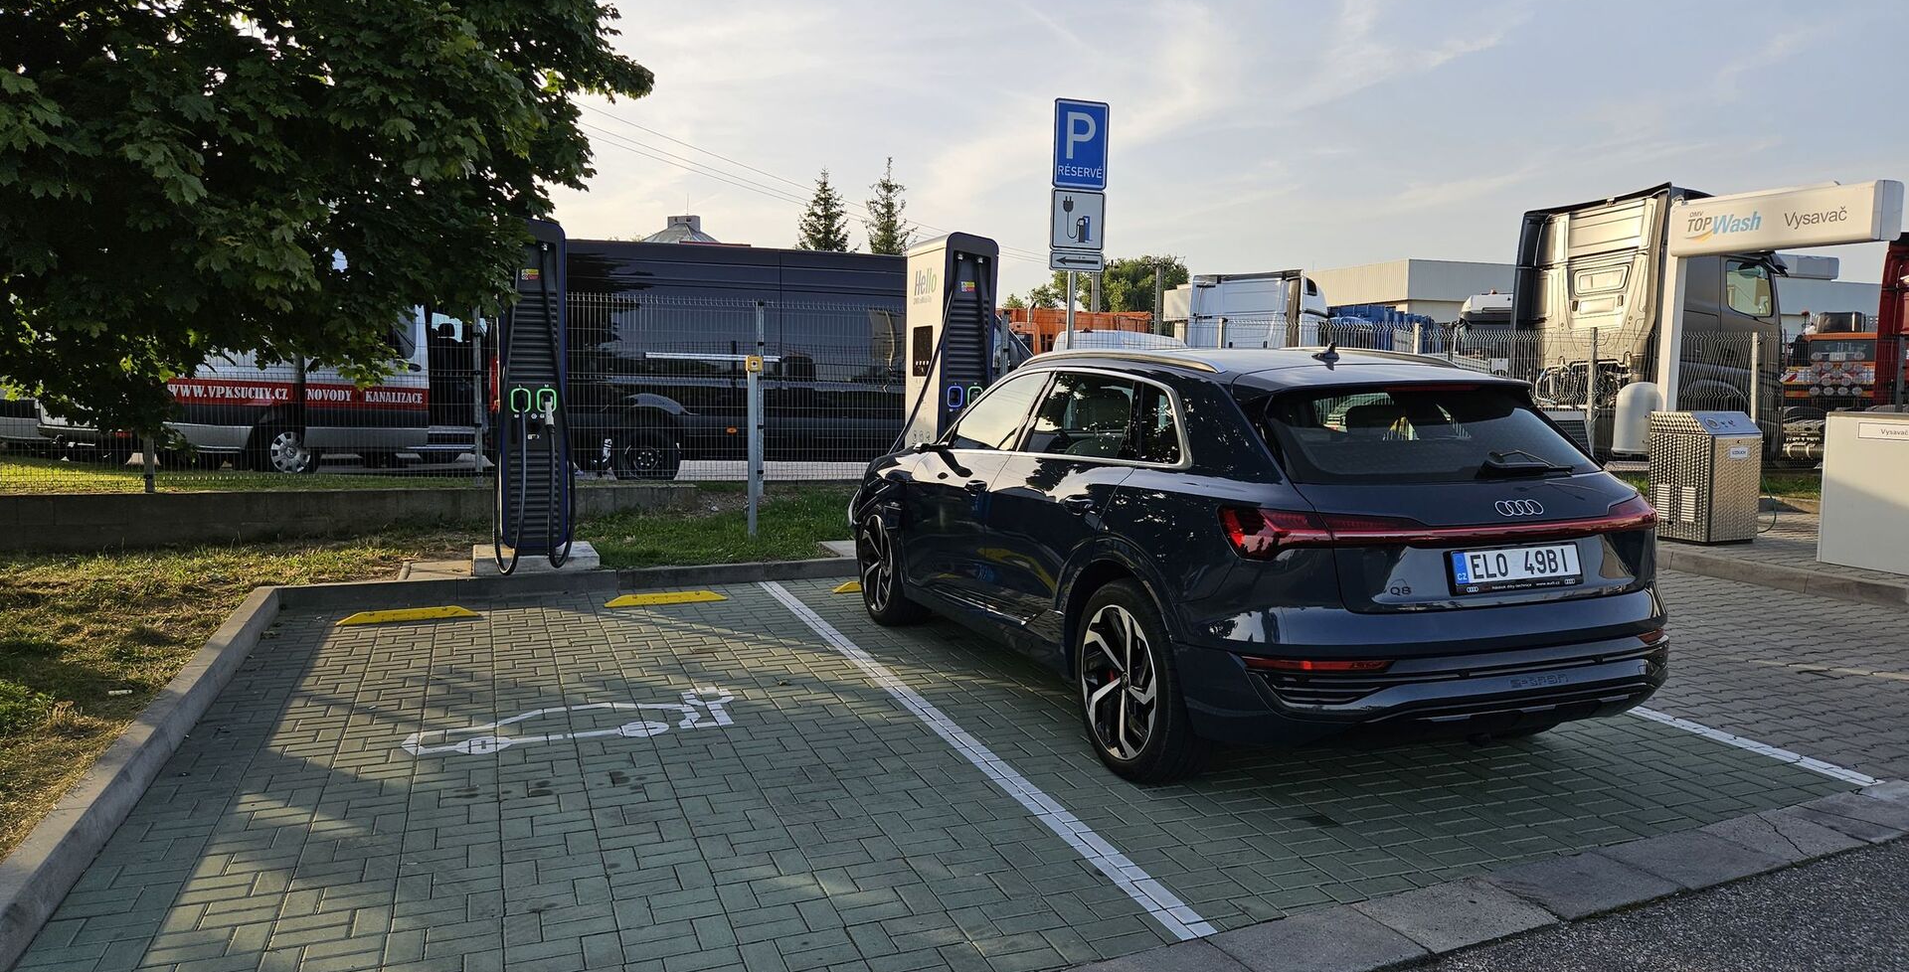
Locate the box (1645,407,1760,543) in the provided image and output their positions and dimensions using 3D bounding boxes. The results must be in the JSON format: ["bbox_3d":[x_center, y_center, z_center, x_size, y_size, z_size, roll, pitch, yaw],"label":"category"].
[{"bbox_3d":[6.385,-0.104,10.721,0.600,1.090,0.570,-1,6,-21],"label":"box"}]

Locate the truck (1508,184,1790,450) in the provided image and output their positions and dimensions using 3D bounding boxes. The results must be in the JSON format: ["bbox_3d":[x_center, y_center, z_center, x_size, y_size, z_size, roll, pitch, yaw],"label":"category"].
[{"bbox_3d":[8.630,-2.241,17.879,5.700,3.800,2.500,-1,6,-21],"label":"truck"}]

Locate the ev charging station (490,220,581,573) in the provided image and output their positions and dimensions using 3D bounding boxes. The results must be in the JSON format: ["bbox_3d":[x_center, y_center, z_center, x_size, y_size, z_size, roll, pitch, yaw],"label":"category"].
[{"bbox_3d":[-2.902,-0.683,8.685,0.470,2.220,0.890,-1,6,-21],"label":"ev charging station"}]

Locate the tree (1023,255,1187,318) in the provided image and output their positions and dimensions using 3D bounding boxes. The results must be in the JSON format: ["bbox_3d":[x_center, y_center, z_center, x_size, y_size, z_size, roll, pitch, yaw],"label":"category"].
[{"bbox_3d":[9.500,-10.000,80.000,10.300,9.000,9.000,1,5,0],"label":"tree"}]

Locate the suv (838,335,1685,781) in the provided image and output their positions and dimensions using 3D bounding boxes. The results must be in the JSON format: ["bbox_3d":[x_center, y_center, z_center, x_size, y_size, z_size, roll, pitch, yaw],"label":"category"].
[{"bbox_3d":[0.982,0.137,6.311,1.960,1.633,4.915,-2,6,-21],"label":"suv"}]

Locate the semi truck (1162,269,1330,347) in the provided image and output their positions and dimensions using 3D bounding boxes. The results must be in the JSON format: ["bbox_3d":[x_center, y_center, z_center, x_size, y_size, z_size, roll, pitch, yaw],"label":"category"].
[{"bbox_3d":[6.253,-2.889,28.282,2.500,3.800,6.000,4,6,30],"label":"semi truck"}]

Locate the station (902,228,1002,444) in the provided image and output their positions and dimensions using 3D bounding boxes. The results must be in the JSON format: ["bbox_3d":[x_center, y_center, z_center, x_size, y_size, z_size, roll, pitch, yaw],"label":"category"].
[{"bbox_3d":[-0.039,-0.753,9.762,0.470,2.220,0.890,-1,6,-21],"label":"station"}]

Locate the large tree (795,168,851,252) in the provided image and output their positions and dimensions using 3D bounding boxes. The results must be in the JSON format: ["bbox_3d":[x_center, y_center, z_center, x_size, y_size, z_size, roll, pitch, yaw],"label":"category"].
[{"bbox_3d":[-7.300,-11.400,71.000,4.800,13.000,4.800,1,5,0],"label":"large tree"}]

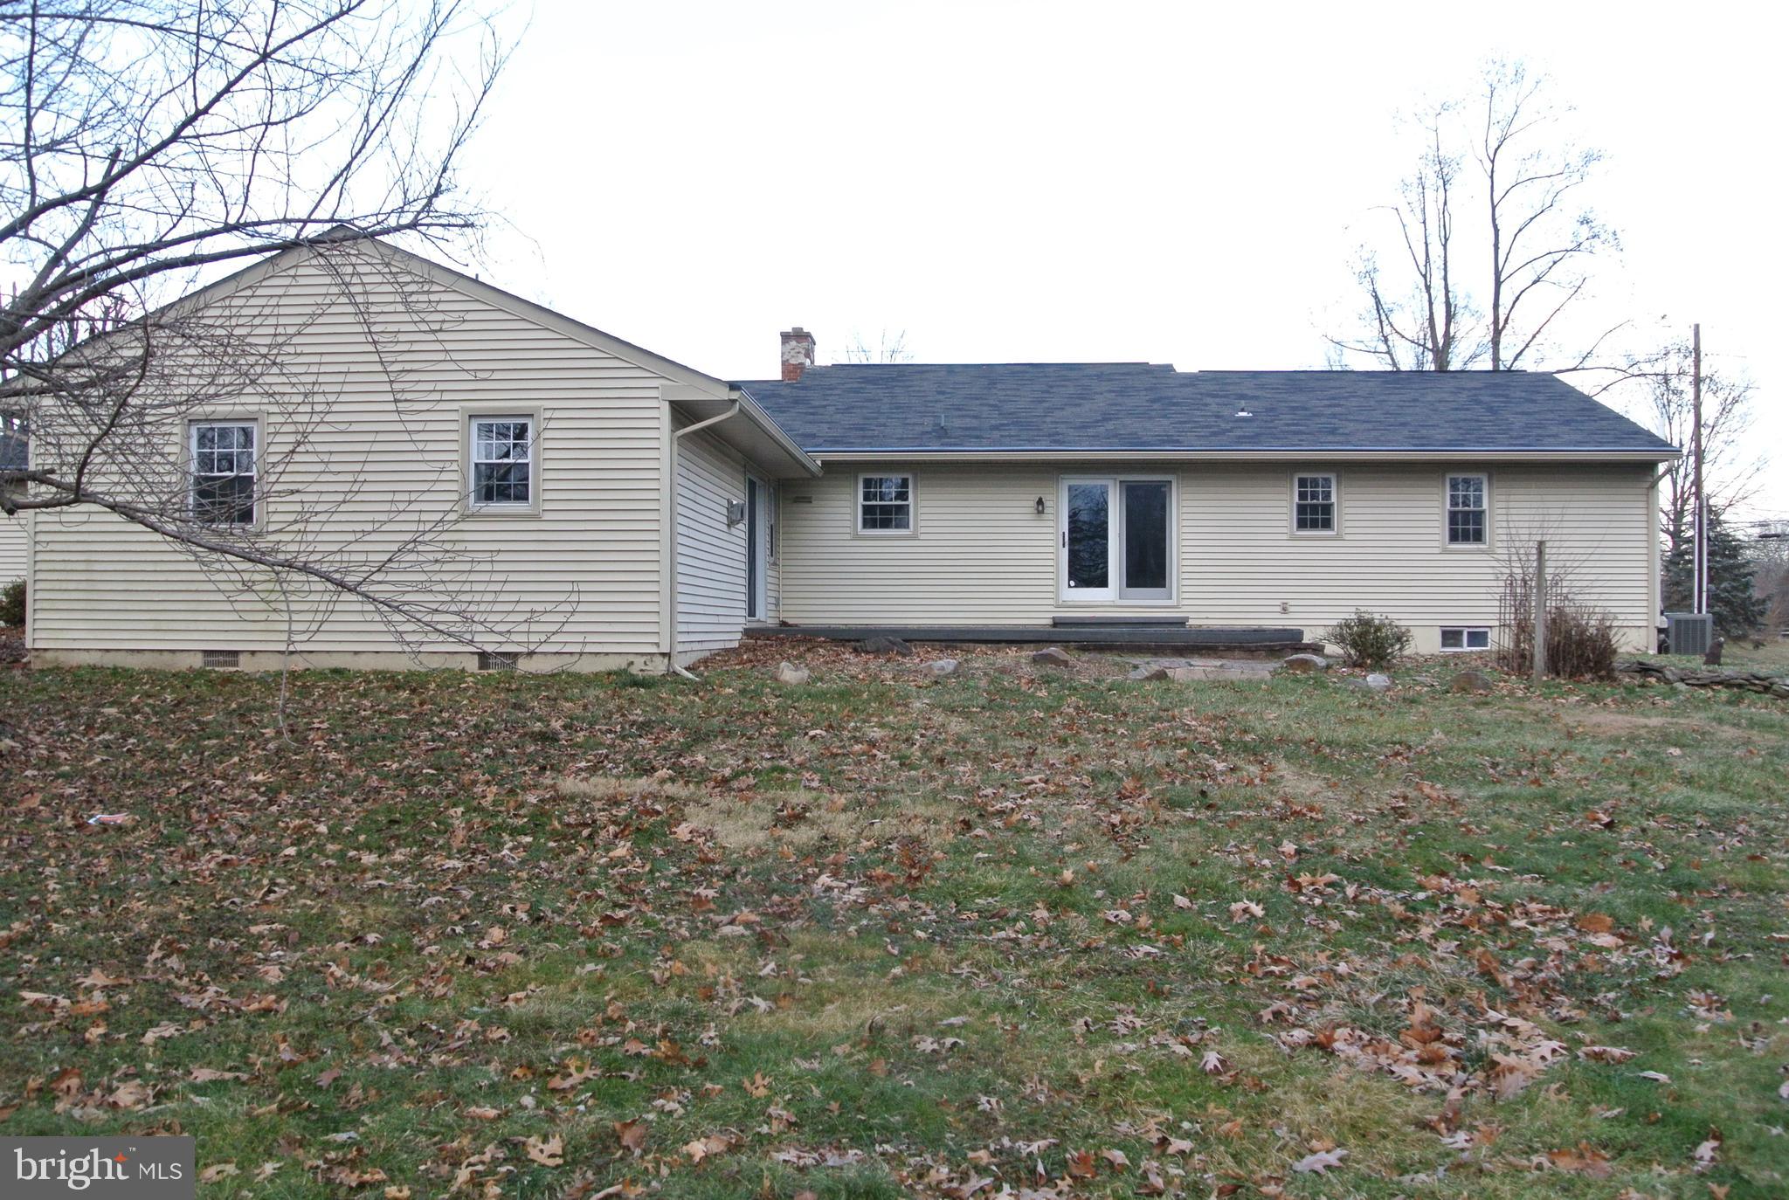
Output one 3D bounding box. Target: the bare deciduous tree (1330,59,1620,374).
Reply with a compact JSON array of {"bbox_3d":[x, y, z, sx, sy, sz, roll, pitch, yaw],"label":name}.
[{"bbox_3d":[16.650,-7.100,40.000,8.400,16.800,8.000,0,-1,3],"label":"bare deciduous tree"}]

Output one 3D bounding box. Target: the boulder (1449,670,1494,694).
[{"bbox_3d":[6.120,0.870,14.800,0.450,0.260,0.370,0,-1,3],"label":"boulder"}]

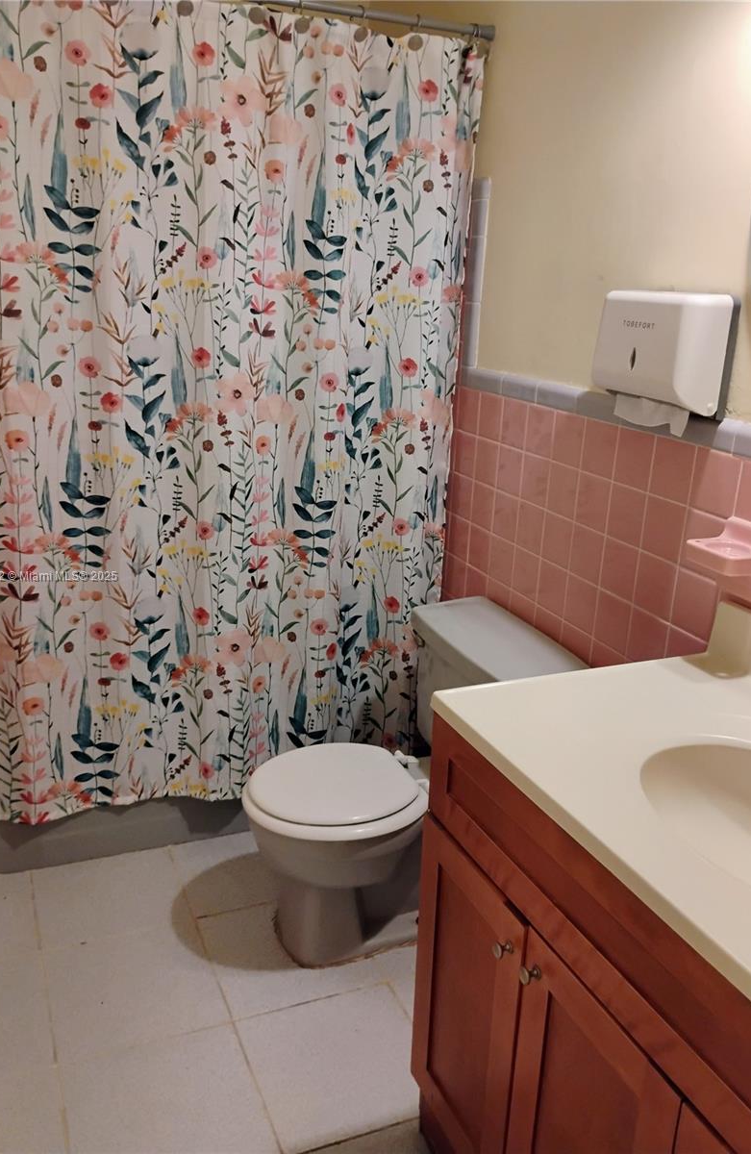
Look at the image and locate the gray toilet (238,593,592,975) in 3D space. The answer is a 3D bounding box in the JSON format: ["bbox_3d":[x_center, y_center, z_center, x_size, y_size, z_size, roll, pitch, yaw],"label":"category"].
[{"bbox_3d":[0.041,0.479,2.061,0.686,0.688,0.502,-5,19,-23],"label":"gray toilet"}]

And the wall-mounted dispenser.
[{"bbox_3d":[0.496,-0.387,1.619,0.102,0.196,0.244,-5,19,-23],"label":"wall-mounted dispenser"}]

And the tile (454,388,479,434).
[{"bbox_3d":[0.239,-0.419,2.364,0.010,0.108,0.111,-5,19,-23],"label":"tile"}]

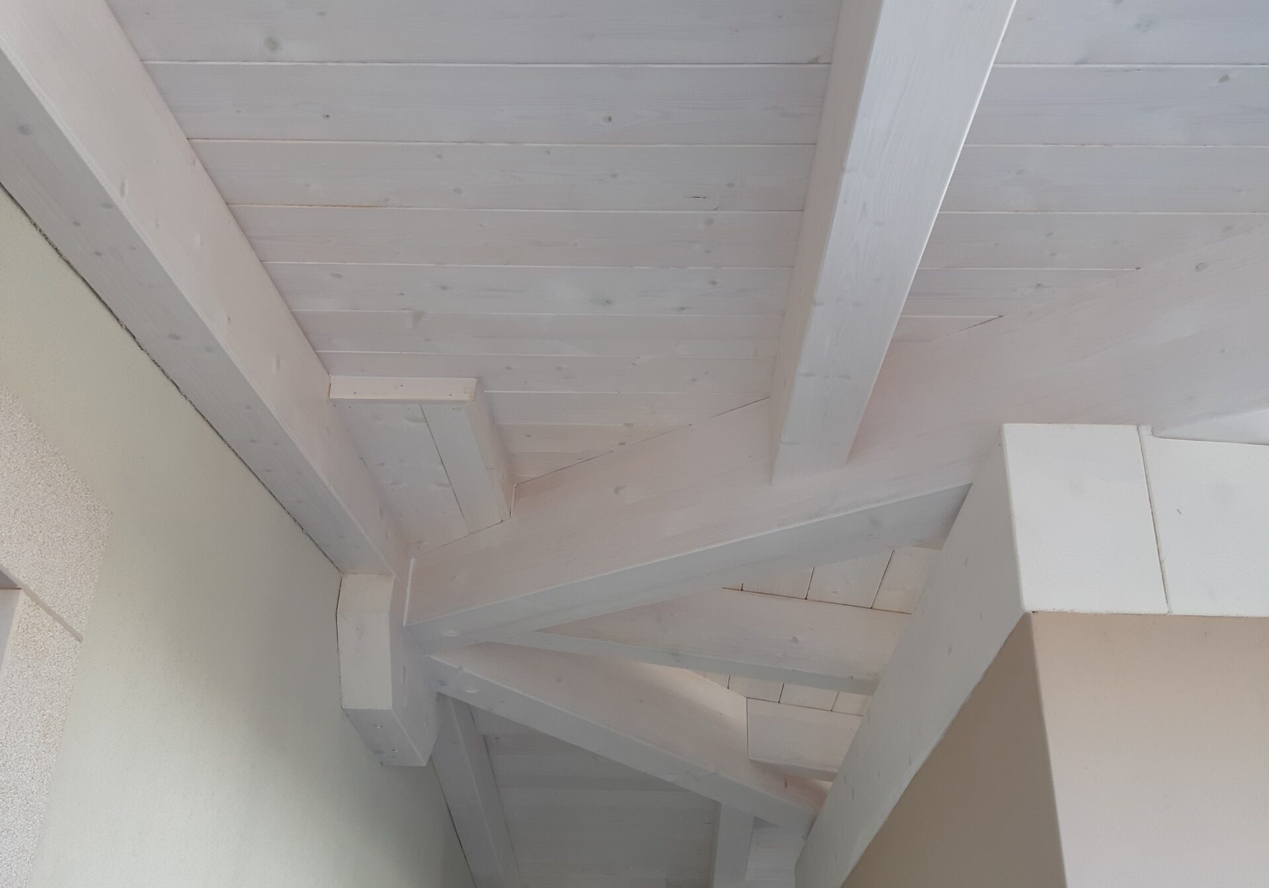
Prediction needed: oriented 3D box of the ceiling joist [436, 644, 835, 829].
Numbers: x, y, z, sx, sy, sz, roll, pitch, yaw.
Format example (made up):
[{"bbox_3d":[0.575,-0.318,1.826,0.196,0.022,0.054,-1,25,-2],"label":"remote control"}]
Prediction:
[{"bbox_3d":[0.036,0.713,3.467,1.484,0.238,0.176,30,-39,-34],"label":"ceiling joist"}]

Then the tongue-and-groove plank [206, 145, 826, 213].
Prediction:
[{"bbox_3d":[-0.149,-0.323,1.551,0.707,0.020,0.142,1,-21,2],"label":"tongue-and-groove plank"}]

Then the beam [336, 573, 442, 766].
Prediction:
[{"bbox_3d":[-0.521,0.513,2.848,0.102,0.256,0.664,1,-28,2],"label":"beam"}]

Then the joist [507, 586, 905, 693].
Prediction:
[{"bbox_3d":[0.127,0.412,2.959,0.914,0.165,0.100,7,-28,5],"label":"joist"}]

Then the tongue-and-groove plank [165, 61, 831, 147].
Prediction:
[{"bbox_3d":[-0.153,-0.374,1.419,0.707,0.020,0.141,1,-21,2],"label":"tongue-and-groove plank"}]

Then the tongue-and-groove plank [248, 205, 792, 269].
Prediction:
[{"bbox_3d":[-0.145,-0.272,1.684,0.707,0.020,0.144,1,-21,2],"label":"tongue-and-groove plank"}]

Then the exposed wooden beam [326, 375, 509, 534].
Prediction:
[{"bbox_3d":[-0.359,0.042,2.428,0.238,0.066,0.722,1,-23,2],"label":"exposed wooden beam"}]

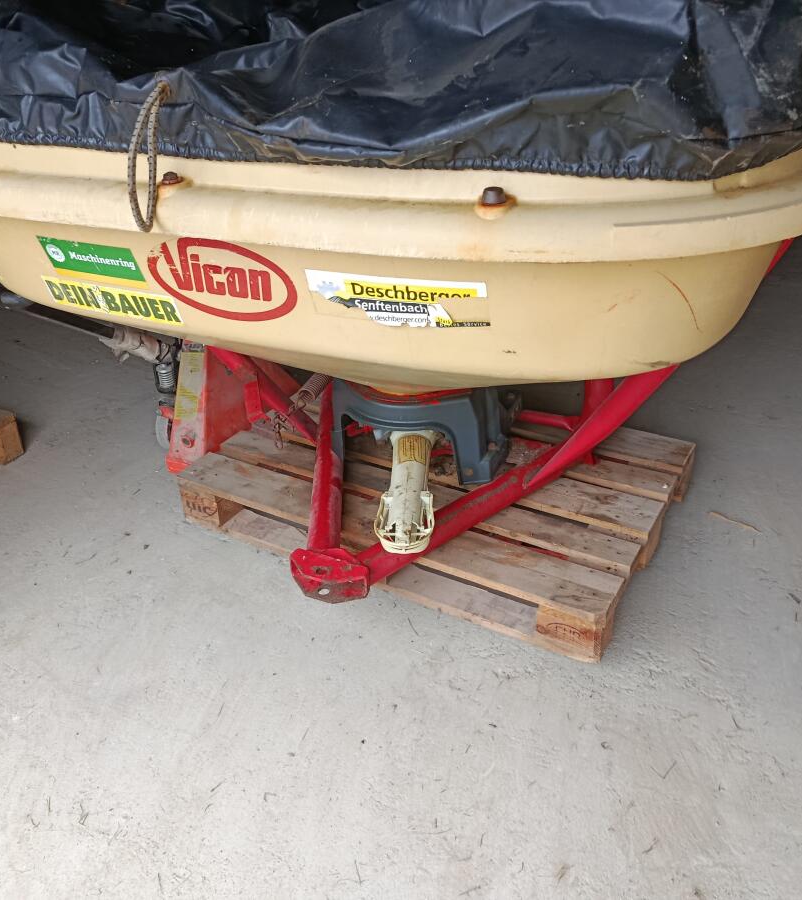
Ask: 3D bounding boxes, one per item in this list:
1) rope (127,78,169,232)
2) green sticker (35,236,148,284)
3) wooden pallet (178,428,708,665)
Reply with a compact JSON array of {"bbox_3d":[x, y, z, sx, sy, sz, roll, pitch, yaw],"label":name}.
[{"bbox_3d":[-0.362,-0.417,1.192,0.068,0.201,0.050,11,34,22],"label":"rope"},{"bbox_3d":[-0.497,-0.305,1.335,0.203,0.065,0.006,13,50,25],"label":"green sticker"},{"bbox_3d":[0.109,0.088,2.337,1.200,0.144,0.800,15,35,27],"label":"wooden pallet"}]

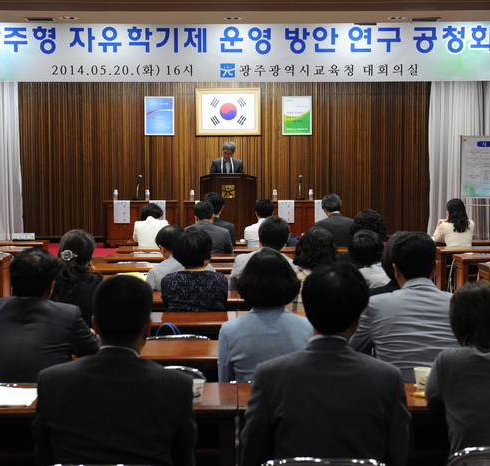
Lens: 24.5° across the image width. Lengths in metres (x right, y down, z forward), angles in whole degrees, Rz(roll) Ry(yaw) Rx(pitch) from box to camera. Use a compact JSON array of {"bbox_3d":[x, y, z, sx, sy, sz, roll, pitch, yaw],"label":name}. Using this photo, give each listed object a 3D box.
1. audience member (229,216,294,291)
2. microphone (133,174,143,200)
[{"bbox_3d":[0.115,0.493,8.072,0.480,1.239,0.740,0,3,0],"label":"audience member"},{"bbox_3d":[-1.701,-0.727,18.000,0.140,0.400,0.150,0,3,0],"label":"microphone"}]

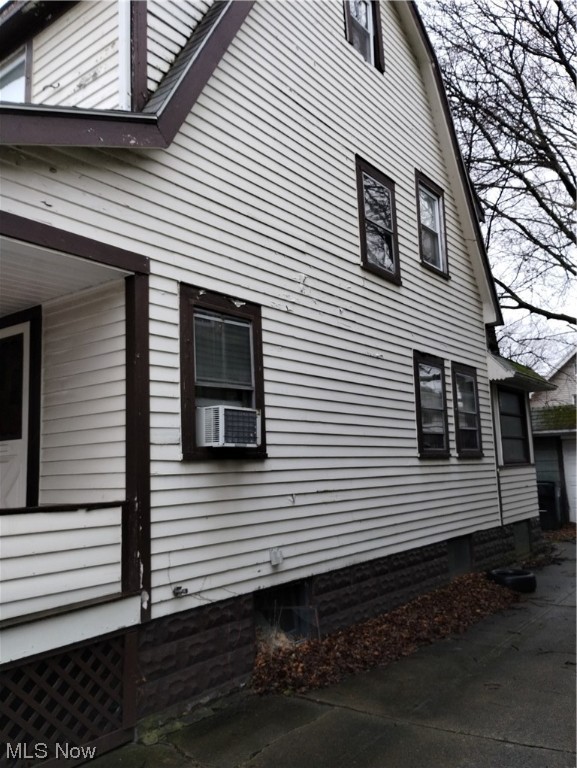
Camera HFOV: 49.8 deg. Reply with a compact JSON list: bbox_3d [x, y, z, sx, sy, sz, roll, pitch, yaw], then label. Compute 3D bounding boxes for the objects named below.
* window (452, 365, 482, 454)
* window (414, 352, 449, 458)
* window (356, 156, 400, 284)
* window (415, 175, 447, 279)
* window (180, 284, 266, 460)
[{"bbox_3d":[2.600,0.404,9.082,0.100,1.373,0.952,-8,-10,37],"label":"window"},{"bbox_3d":[1.870,0.294,8.146,0.100,1.377,0.942,-8,-10,37],"label":"window"},{"bbox_3d":[1.077,-1.947,7.534,0.120,1.373,0.969,-8,-10,37],"label":"window"},{"bbox_3d":[2.032,-2.239,8.838,0.120,1.380,0.956,-8,-10,37],"label":"window"},{"bbox_3d":[-0.531,-0.064,5.084,0.120,1.352,0.980,-8,-10,37],"label":"window"}]

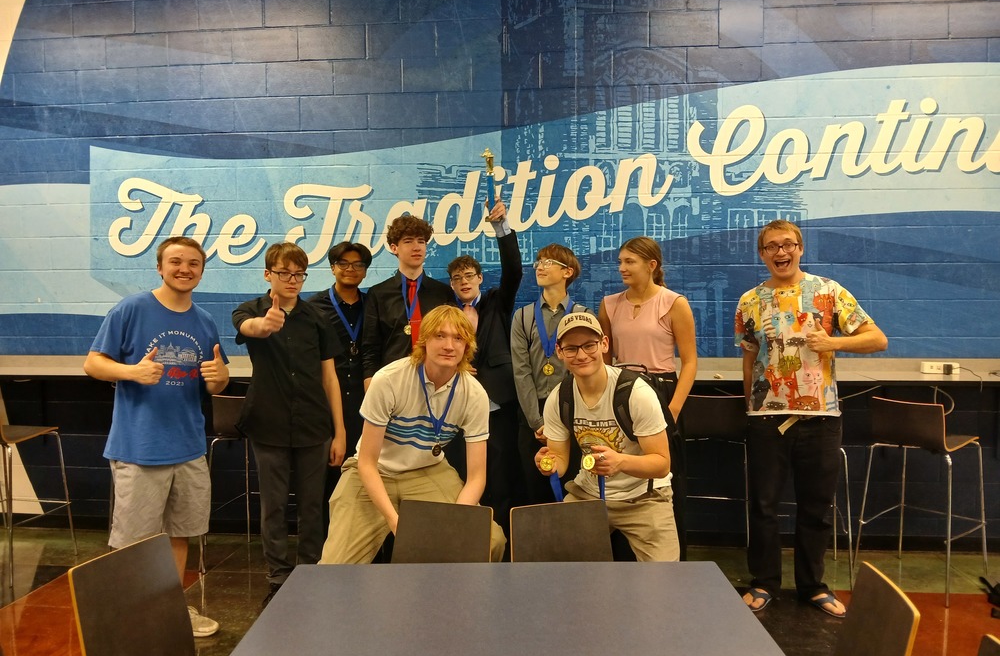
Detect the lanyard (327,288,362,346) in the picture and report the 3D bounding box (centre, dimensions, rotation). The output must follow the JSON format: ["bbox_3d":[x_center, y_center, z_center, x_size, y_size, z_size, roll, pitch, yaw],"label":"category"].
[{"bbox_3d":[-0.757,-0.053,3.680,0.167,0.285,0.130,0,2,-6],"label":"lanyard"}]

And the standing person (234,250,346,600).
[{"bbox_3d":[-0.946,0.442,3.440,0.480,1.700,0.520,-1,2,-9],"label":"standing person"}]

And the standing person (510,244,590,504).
[{"bbox_3d":[0.249,0.436,3.630,0.430,1.690,0.320,0,2,6],"label":"standing person"}]

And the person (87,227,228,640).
[{"bbox_3d":[-1.455,0.458,3.190,0.580,1.690,0.430,-1,2,-11],"label":"person"}]

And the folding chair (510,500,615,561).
[{"bbox_3d":[0.246,0.938,2.093,0.450,0.790,0.510,-1,2,-16],"label":"folding chair"}]

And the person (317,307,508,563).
[{"bbox_3d":[-0.349,0.609,3.030,0.700,1.390,0.600,0,2,-6],"label":"person"}]

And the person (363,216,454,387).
[{"bbox_3d":[-0.435,0.382,3.530,0.480,1.810,0.320,0,2,-3],"label":"person"}]

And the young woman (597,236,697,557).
[{"bbox_3d":[0.689,0.432,3.530,0.470,1.700,0.330,0,2,14],"label":"young woman"}]

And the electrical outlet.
[{"bbox_3d":[2.373,0.219,4.050,0.210,0.063,0.060,0,2,5],"label":"electrical outlet"}]

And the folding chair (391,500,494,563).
[{"bbox_3d":[-0.225,0.940,2.093,0.450,0.790,0.510,0,2,16],"label":"folding chair"}]

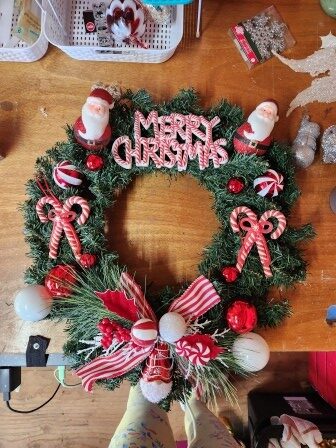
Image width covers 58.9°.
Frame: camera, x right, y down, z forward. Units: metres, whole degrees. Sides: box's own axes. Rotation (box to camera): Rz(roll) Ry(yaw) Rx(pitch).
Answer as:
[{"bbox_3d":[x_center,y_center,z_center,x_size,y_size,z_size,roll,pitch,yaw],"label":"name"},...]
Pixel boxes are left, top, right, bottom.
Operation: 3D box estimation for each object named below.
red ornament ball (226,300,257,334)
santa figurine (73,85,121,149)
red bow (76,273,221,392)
[{"bbox_3d":[0.147,0.186,0.593,0.059,0.059,0.059,0,87,-1],"label":"red ornament ball"},{"bbox_3d":[-0.144,-0.214,0.608,0.076,0.068,0.124,7,92,-1],"label":"santa figurine"},{"bbox_3d":[-0.038,0.212,0.578,0.275,0.090,0.228,0,87,-1],"label":"red bow"}]

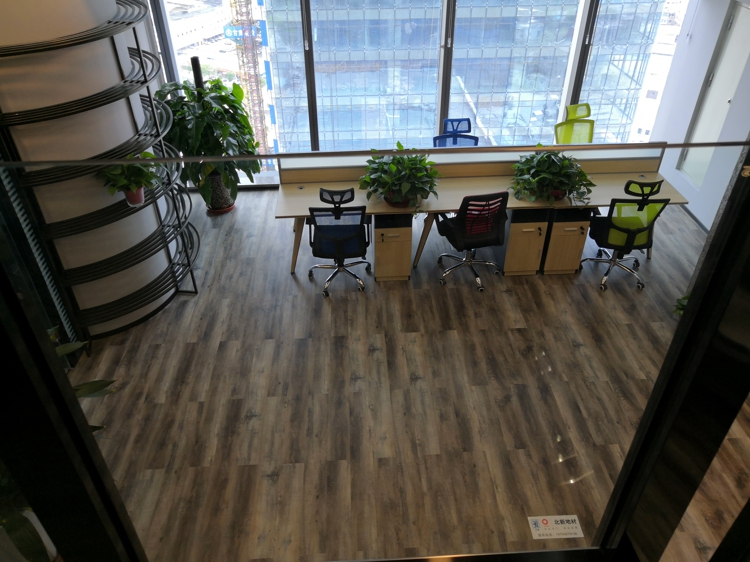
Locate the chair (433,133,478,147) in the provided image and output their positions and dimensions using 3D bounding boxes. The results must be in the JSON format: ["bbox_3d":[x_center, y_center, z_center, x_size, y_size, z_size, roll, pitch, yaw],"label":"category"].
[{"bbox_3d":[0.827,-1.022,5.928,0.620,1.090,0.620,-2,37,-2],"label":"chair"}]

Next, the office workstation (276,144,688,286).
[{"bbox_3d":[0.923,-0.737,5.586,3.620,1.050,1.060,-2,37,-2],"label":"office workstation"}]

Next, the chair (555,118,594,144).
[{"bbox_3d":[2.246,-1.286,6.257,0.620,1.090,0.620,-14,39,-17],"label":"chair"}]

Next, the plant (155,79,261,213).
[{"bbox_3d":[-1.699,-1.392,6.121,1.000,1.480,0.920,-2,37,-2],"label":"plant"}]

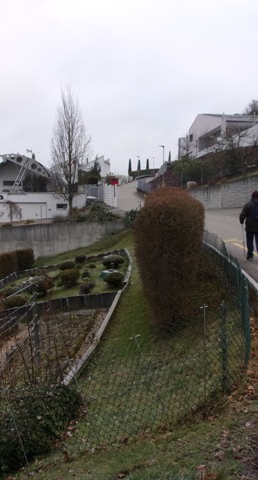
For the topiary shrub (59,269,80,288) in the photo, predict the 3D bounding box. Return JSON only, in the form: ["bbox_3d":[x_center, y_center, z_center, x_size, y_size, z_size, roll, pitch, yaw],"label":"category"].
[{"bbox_3d":[-1.789,1.158,13.900,0.610,0.600,0.610,0,5,0],"label":"topiary shrub"}]

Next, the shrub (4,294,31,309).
[{"bbox_3d":[-2.848,1.569,11.700,0.670,0.380,0.620,0,5,0],"label":"shrub"}]

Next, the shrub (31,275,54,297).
[{"bbox_3d":[-2.283,1.208,12.200,0.570,0.558,0.550,1,4,0],"label":"shrub"}]

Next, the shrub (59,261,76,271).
[{"bbox_3d":[-2.147,0.911,16.200,0.570,0.361,0.520,1,4,0],"label":"shrub"}]

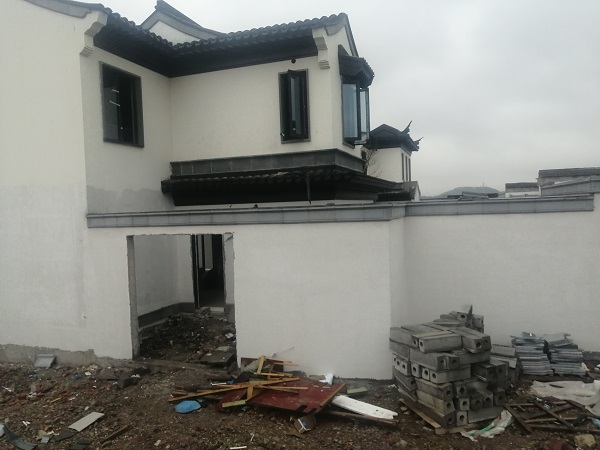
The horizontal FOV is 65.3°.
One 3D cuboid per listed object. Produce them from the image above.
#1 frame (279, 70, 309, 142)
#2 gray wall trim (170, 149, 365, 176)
[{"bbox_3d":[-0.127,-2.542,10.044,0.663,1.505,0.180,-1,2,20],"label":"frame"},{"bbox_3d":[-0.654,-1.420,11.716,4.043,0.323,2.821,-1,2,20],"label":"gray wall trim"}]

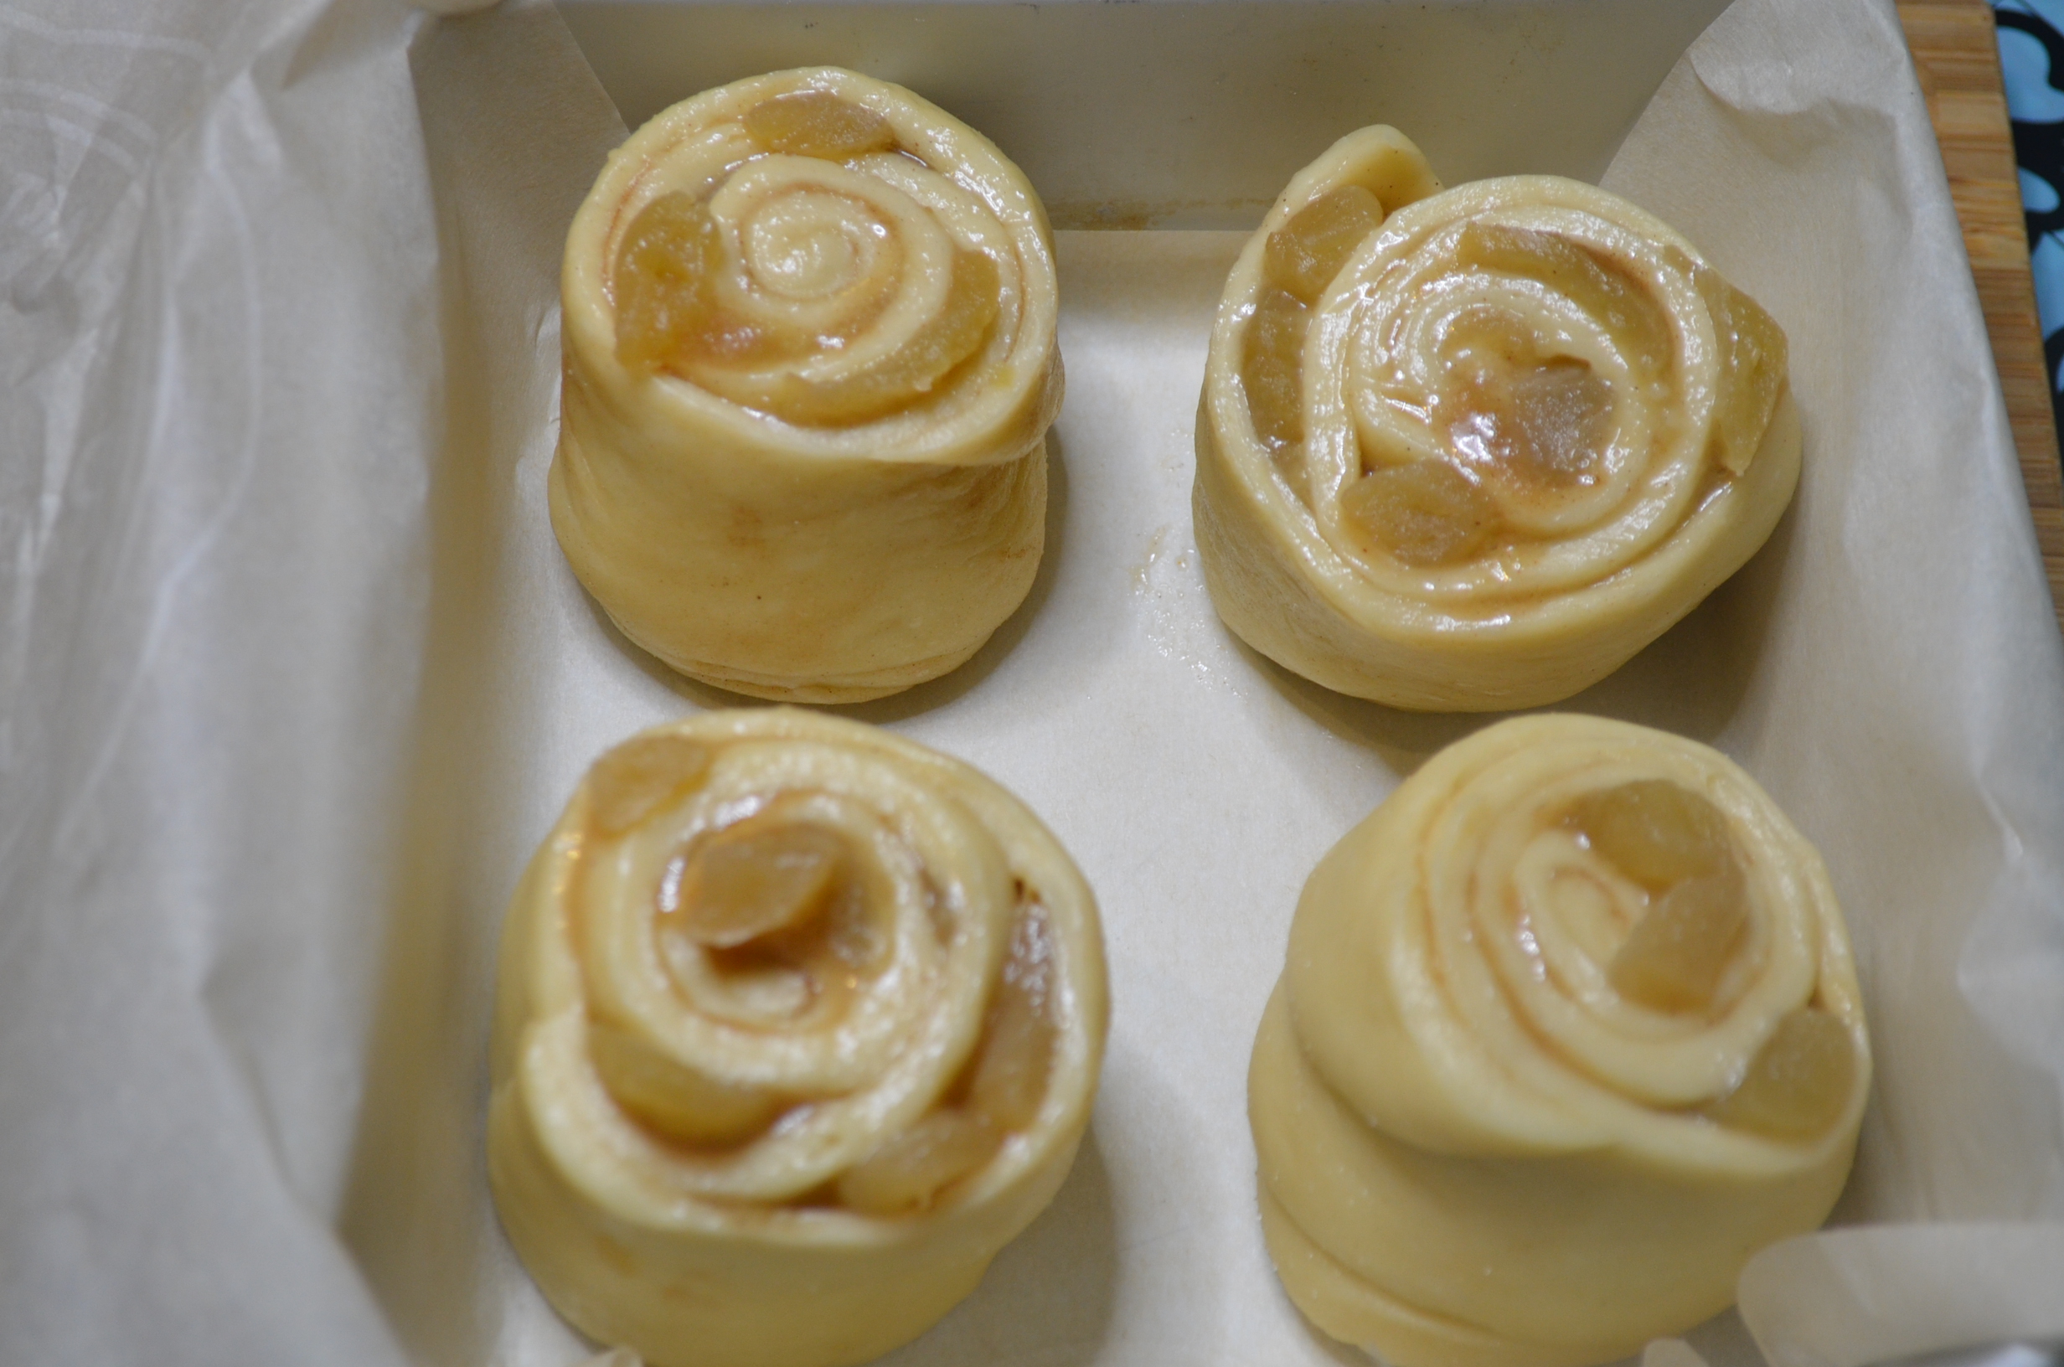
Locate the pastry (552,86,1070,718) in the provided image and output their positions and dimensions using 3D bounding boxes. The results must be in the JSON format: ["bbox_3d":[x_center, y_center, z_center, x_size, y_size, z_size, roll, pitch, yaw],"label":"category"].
[{"bbox_3d":[-0.031,-0.043,0.521,0.071,0.062,0.070,0,56,0],"label":"pastry"}]

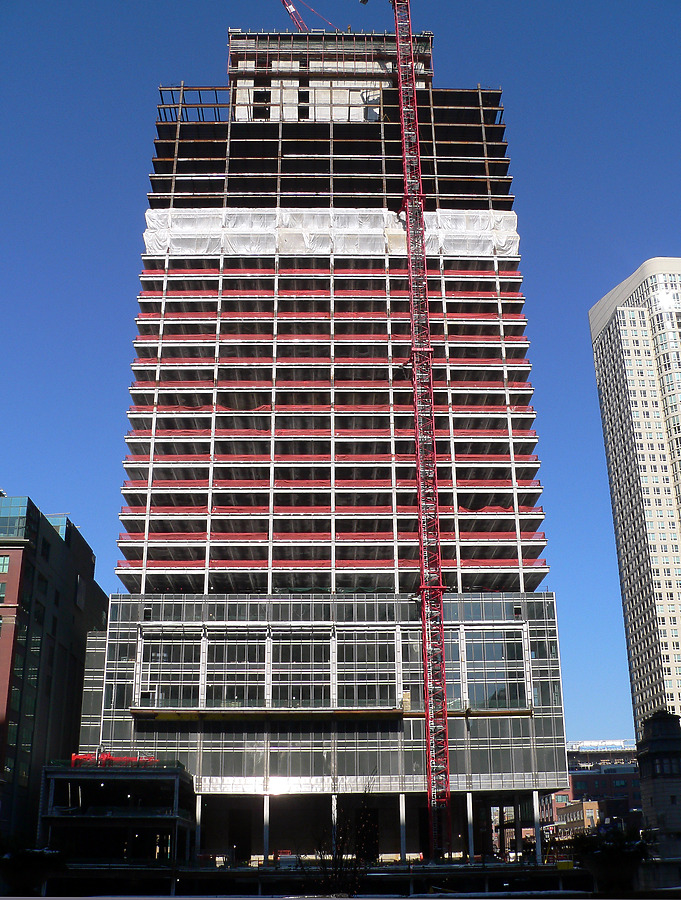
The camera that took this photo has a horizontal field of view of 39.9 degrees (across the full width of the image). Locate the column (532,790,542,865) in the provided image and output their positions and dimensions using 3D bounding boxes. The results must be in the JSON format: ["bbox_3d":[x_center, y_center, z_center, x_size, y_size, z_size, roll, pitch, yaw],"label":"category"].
[{"bbox_3d":[26.142,50.253,125.082,0.720,9.060,0.720,0,-22,-1],"label":"column"}]

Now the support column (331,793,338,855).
[{"bbox_3d":[-0.768,50.131,124.593,0.720,8.800,0.720,0,-22,-1],"label":"support column"}]

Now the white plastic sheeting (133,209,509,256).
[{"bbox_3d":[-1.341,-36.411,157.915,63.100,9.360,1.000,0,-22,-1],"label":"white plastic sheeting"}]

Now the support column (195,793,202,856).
[{"bbox_3d":[-18.722,50.037,124.271,0.720,8.800,0.720,0,-22,-1],"label":"support column"}]

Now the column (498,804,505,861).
[{"bbox_3d":[25.649,60.712,149.759,0.750,8.700,0.750,0,-22,-1],"label":"column"}]

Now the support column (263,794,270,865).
[{"bbox_3d":[-9.764,50.155,124.403,0.720,8.330,0.720,0,-22,-1],"label":"support column"}]

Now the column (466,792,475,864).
[{"bbox_3d":[17.224,50.251,124.904,0.720,8.800,0.720,0,-22,-1],"label":"column"}]

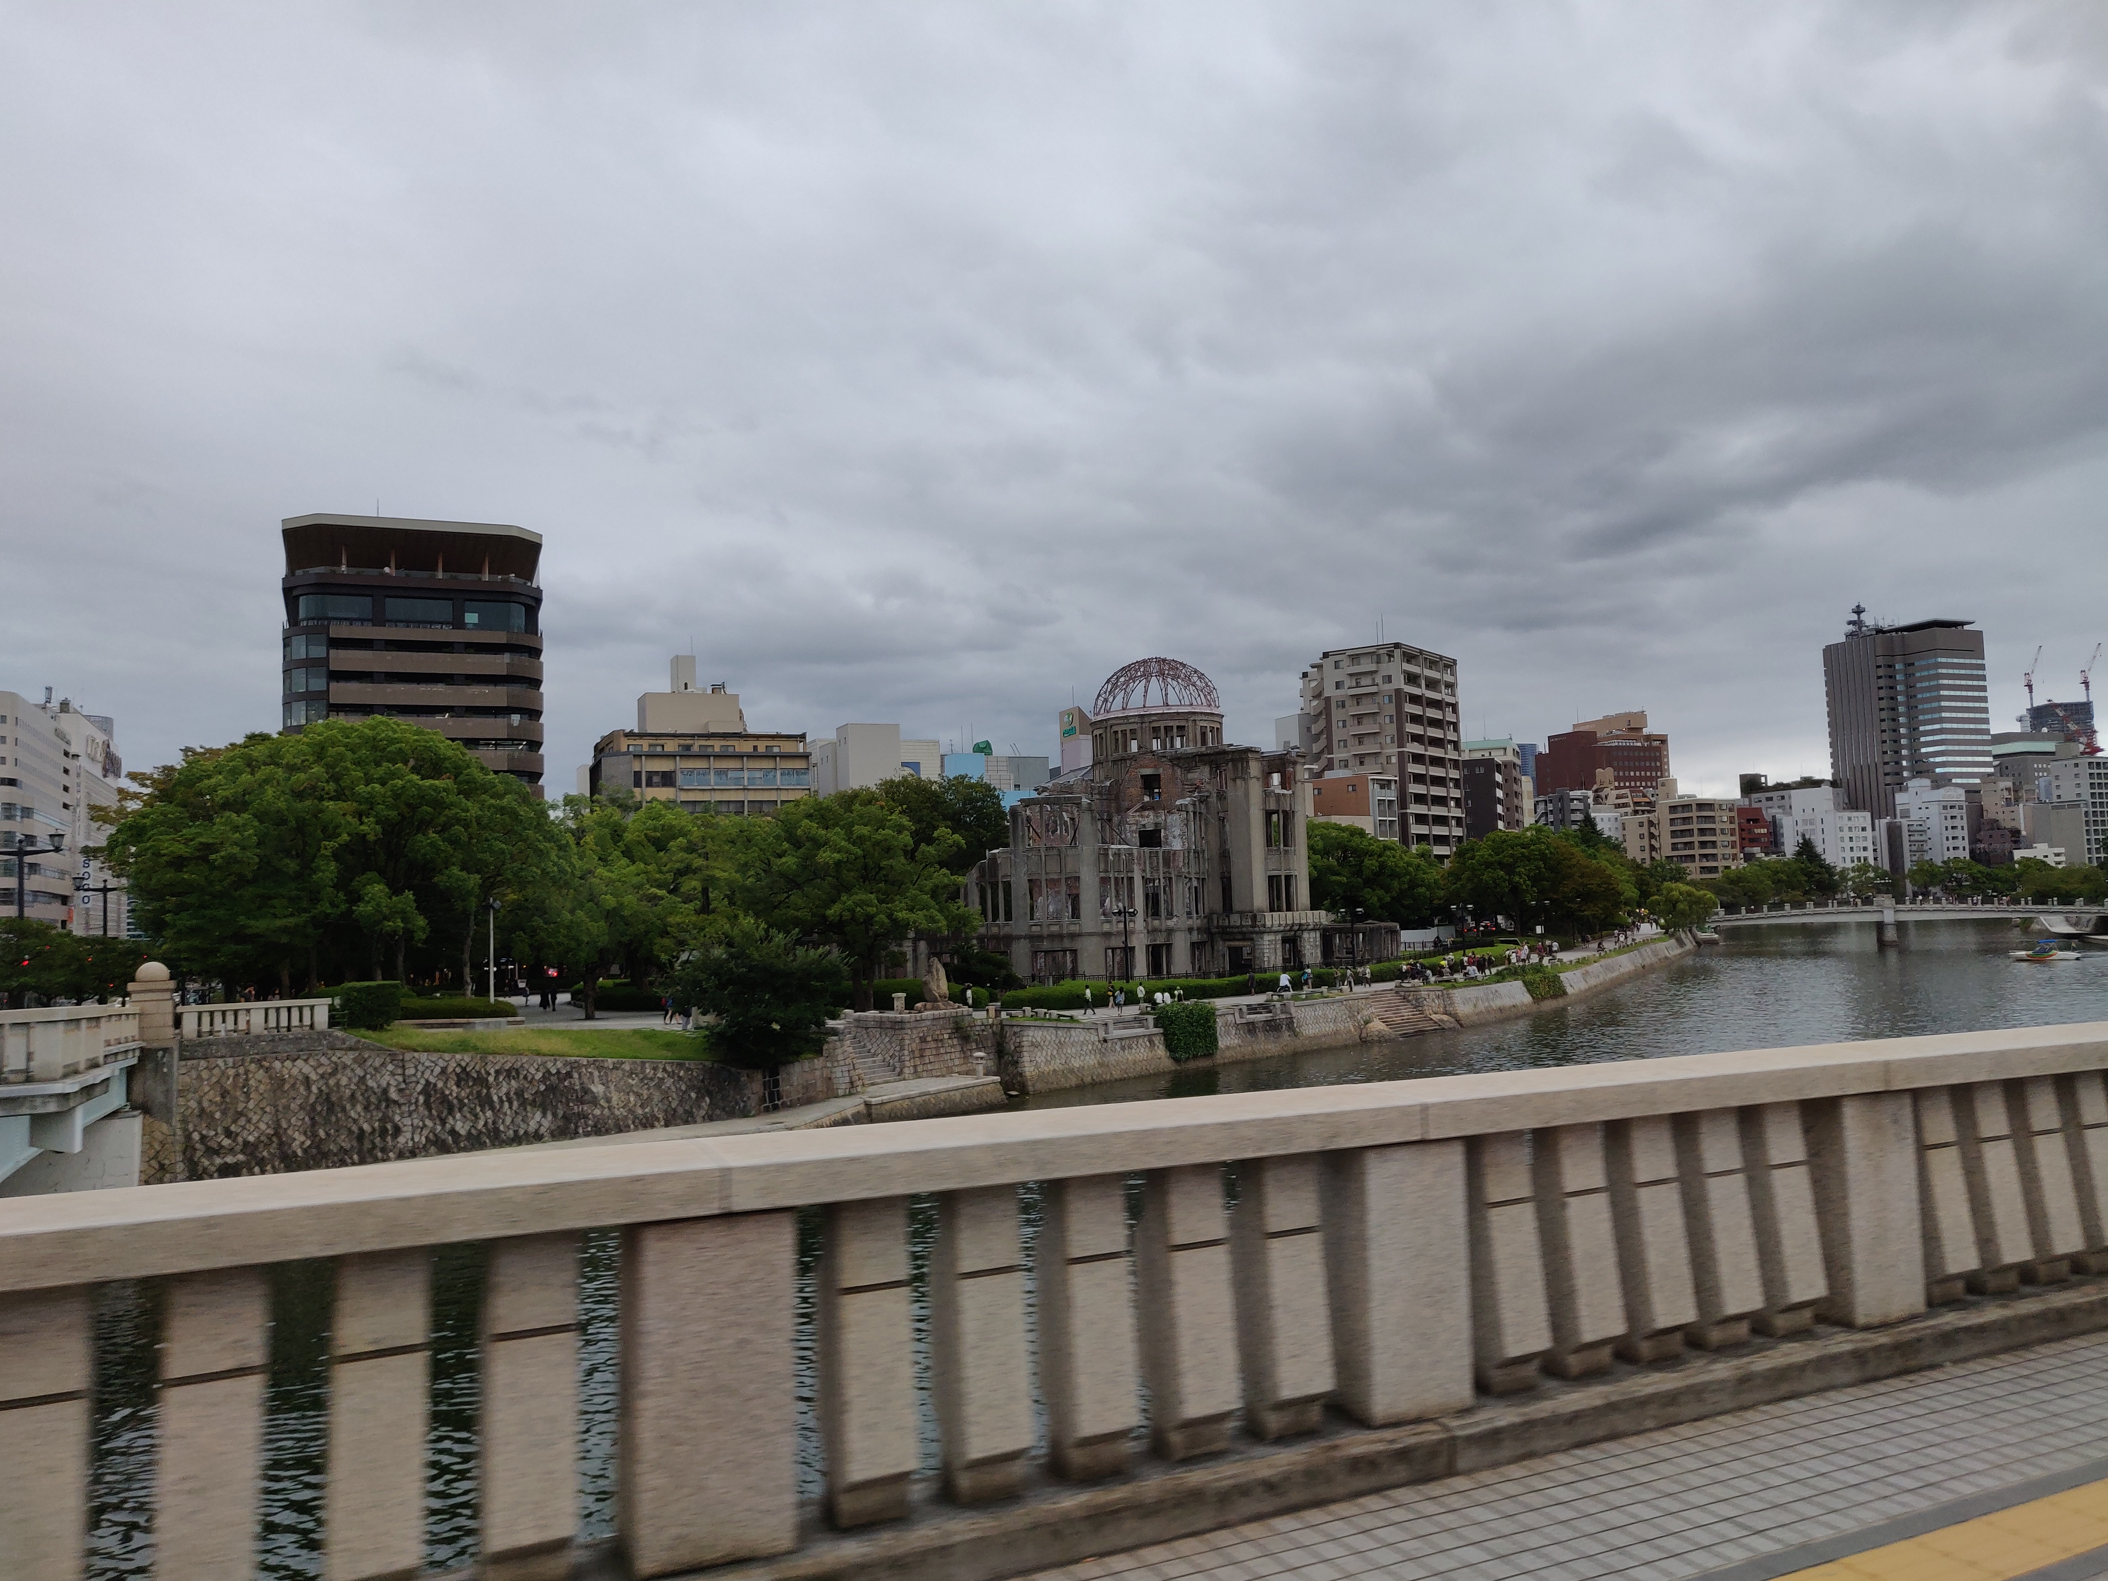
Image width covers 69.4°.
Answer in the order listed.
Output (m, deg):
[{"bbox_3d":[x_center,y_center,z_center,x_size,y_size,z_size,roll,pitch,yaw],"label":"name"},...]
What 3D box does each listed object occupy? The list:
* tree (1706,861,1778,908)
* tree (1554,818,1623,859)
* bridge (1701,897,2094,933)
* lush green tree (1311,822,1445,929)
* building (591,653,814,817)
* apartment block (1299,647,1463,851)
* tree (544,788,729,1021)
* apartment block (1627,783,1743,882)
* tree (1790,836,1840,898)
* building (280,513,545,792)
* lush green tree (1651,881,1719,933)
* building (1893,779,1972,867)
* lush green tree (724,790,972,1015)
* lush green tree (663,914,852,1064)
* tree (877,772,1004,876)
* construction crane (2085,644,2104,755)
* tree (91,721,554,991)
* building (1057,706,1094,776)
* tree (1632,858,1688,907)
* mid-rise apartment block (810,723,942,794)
[{"bbox_3d":[134.071,18.510,296.076,13.000,10.300,12.000,-4,-5,25],"label":"tree"},{"bbox_3d":[70.333,11.131,199.535,10.000,15.000,10.000,-4,-5,18],"label":"tree"},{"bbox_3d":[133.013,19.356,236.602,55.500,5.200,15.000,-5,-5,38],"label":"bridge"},{"bbox_3d":[31.144,9.958,147.992,13.000,13.400,12.500,-2,-4,0],"label":"lush green tree"},{"bbox_3d":[-43.831,2.938,185.204,24.000,38.200,20.000,0,-5,-21],"label":"building"},{"bbox_3d":[50.623,0.950,239.001,15.000,43.400,23.500,-5,-5,33],"label":"apartment block"},{"bbox_3d":[-25.418,7.163,93.033,10.300,13.300,10.000,-1,-4,-15],"label":"tree"},{"bbox_3d":[153.658,13.531,371.549,14.800,29.500,22.000,0,-4,-22],"label":"apartment block"},{"bbox_3d":[157.235,16.781,315.058,9.800,14.600,9.500,-4,-5,26],"label":"tree"},{"bbox_3d":[-78.959,-3.182,186.562,27.000,51.500,33.000,0,-5,-24],"label":"building"},{"bbox_3d":[82.666,15.385,199.739,7.800,6.800,7.400,-2,-4,0],"label":"lush green tree"},{"bbox_3d":[246.919,13.773,427.148,10.800,31.000,14.000,0,-4,-22],"label":"building"},{"bbox_3d":[-13.564,7.396,103.053,15.800,15.000,14.500,-2,-4,0],"label":"lush green tree"},{"bbox_3d":[-13.039,8.808,68.254,7.700,6.800,7.200,-1,-4,-11],"label":"lush green tree"},{"bbox_3d":[-9.555,7.629,134.837,14.000,18.000,13.000,-3,-4,10],"label":"tree"},{"bbox_3d":[849.061,-74.008,1260.082,16.000,91.000,12.000,-2,-4,0],"label":"construction crane"},{"bbox_3d":[-47.349,4.960,100.045,26.000,18.800,22.000,-1,-5,-20],"label":"tree"},{"bbox_3d":[11.877,5.288,407.240,15.000,54.000,13.000,0,-4,-24],"label":"building"},{"bbox_3d":[88.315,14.908,221.880,7.600,10.400,7.600,-2,-4,0],"label":"tree"},{"bbox_3d":[-34.142,8.671,281.020,20.000,39.000,18.000,0,-4,-22],"label":"mid-rise apartment block"}]

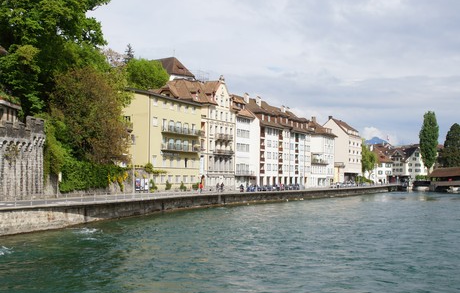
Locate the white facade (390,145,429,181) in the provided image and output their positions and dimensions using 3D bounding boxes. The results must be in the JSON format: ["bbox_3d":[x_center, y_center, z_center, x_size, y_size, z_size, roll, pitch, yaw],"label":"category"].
[{"bbox_3d":[79.000,8.100,291.140,11.000,15.400,11.500,1,-3,-18],"label":"white facade"}]

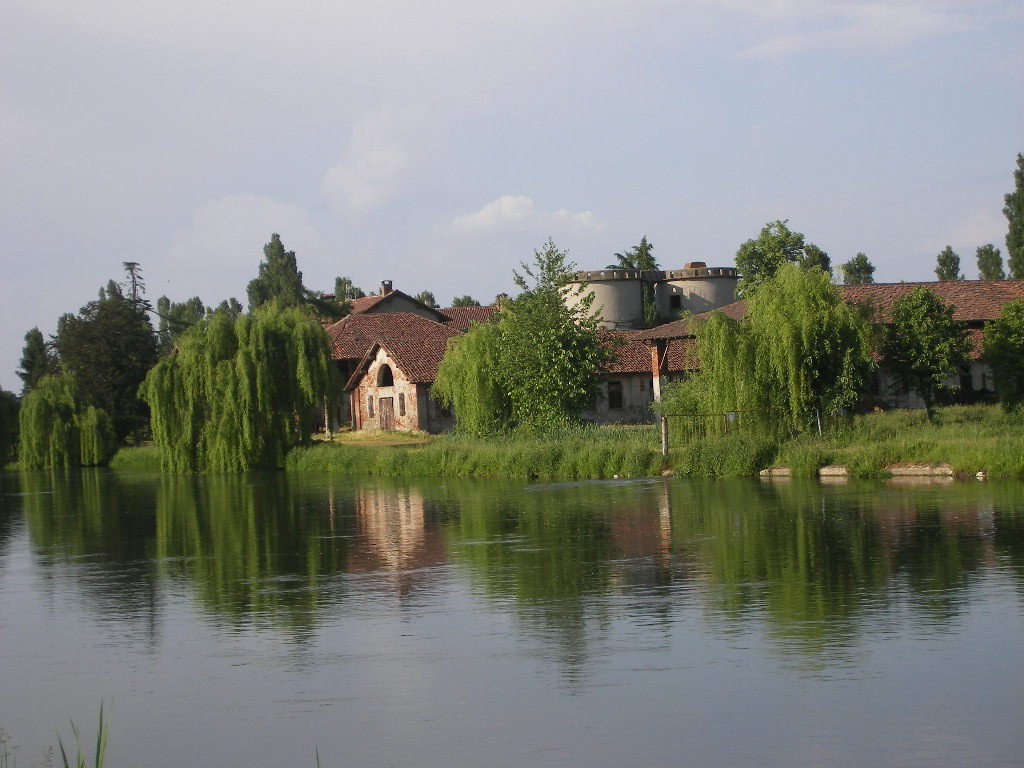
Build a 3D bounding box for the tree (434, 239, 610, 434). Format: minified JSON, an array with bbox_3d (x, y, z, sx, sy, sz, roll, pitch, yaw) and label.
[{"bbox_3d":[0.478,-2.162,101.000,7.770,8.740,6.800,-3,-1,0],"label":"tree"}]

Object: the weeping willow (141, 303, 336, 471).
[{"bbox_3d":[-14.405,0.235,116.000,9.740,8.610,9.000,-3,-1,0],"label":"weeping willow"}]

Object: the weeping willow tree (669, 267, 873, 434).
[{"bbox_3d":[10.214,-1.368,88.000,8.080,6.760,7.500,-3,-1,0],"label":"weeping willow tree"}]

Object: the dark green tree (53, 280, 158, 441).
[{"bbox_3d":[-32.064,-1.854,175.000,8.110,12.370,8.000,-3,-1,0],"label":"dark green tree"}]

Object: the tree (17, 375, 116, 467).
[{"bbox_3d":[-28.049,2.303,140.000,6.000,5.940,6.000,-3,-1,0],"label":"tree"}]

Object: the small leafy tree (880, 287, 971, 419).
[{"bbox_3d":[17.147,-1.306,92.000,3.620,5.360,3.700,-3,-1,0],"label":"small leafy tree"}]

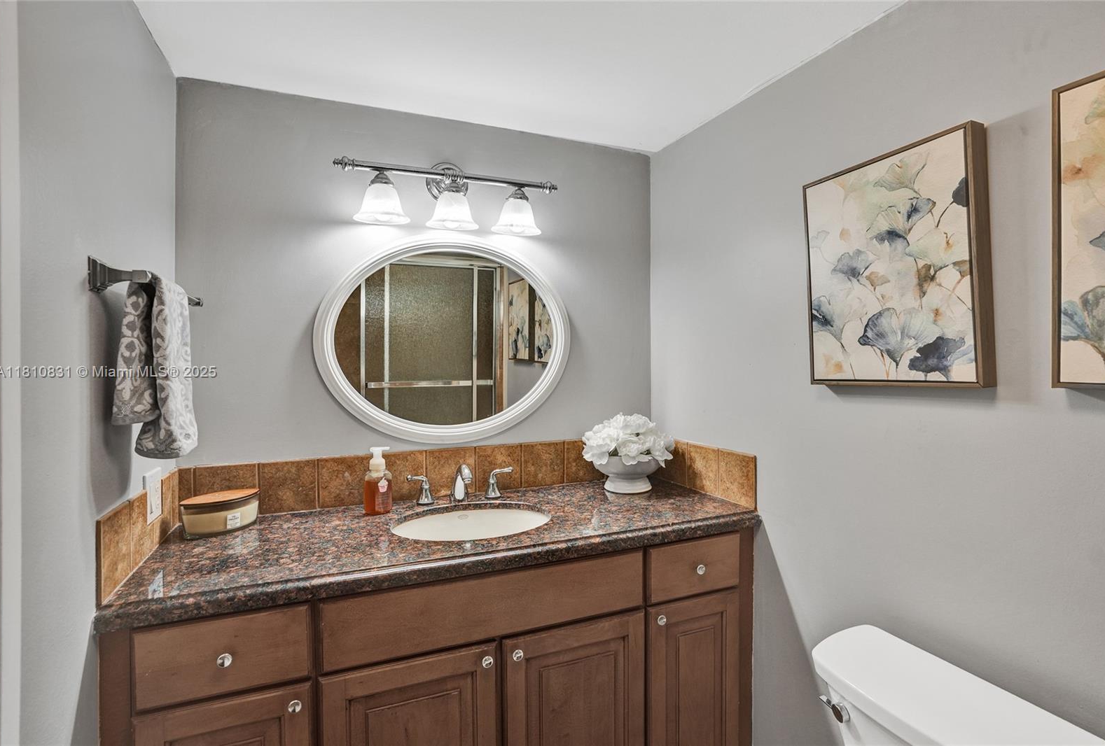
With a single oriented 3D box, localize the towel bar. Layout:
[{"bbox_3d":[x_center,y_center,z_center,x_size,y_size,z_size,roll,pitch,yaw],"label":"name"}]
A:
[{"bbox_3d":[-0.834,-0.171,1.054,0.082,0.058,0.470,0,0,-24],"label":"towel bar"}]

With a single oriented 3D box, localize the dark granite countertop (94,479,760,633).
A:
[{"bbox_3d":[-0.200,0.416,1.355,1.460,0.040,0.560,0,0,-23],"label":"dark granite countertop"}]

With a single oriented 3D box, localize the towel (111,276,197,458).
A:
[{"bbox_3d":[-0.782,-0.015,0.997,0.100,0.325,0.265,0,0,-24],"label":"towel"}]

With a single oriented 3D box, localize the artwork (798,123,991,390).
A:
[{"bbox_3d":[0.709,-0.214,1.060,0.045,0.485,0.345,-4,2,-25],"label":"artwork"}]

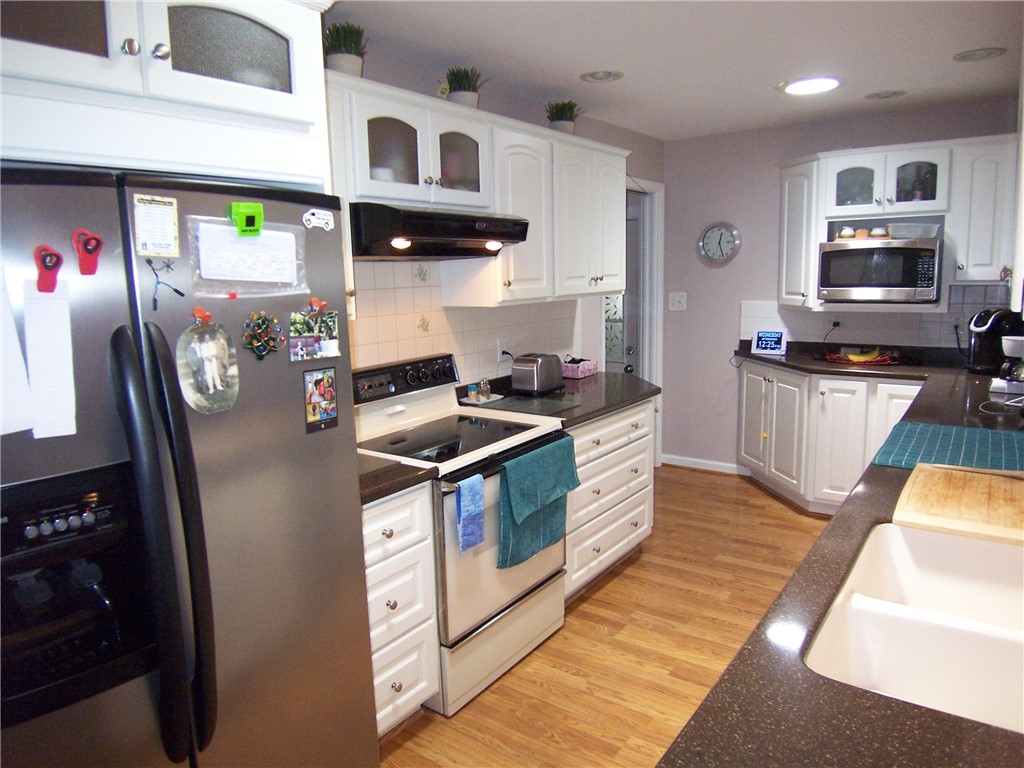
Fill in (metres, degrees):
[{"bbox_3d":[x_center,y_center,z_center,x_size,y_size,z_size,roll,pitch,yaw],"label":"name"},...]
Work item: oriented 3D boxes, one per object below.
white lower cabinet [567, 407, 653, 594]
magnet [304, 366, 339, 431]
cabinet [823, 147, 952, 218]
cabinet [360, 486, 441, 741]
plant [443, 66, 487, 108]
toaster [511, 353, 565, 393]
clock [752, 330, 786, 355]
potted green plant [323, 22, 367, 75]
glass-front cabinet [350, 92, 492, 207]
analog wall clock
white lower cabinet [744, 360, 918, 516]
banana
[{"bbox_3d":[0.240,0.529,3.452,0.614,0.822,0.871,5,12,37],"label":"white lower cabinet"},{"bbox_3d":[-0.468,0.040,1.680,0.010,0.152,0.094,5,12,37],"label":"magnet"},{"bbox_3d":[2.262,-1.187,4.094,0.643,0.371,0.337,5,12,37],"label":"cabinet"},{"bbox_3d":[-0.640,0.722,2.353,0.630,0.817,0.443,6,12,37],"label":"cabinet"},{"bbox_3d":[-0.190,-1.209,2.834,0.153,0.208,0.153,-2,9,0],"label":"plant"},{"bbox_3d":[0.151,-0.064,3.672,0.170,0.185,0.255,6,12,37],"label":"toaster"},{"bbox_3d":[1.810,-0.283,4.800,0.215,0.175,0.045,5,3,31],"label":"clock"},{"bbox_3d":[-0.568,-1.116,2.337,0.139,0.208,0.139,5,12,37],"label":"potted green plant"},{"bbox_3d":[-0.441,-0.856,2.650,0.325,0.367,0.785,6,12,37],"label":"glass-front cabinet"},{"bbox_3d":[1.496,-1.012,4.896,0.302,0.304,0.044,5,12,37],"label":"analog wall clock"},{"bbox_3d":[2.003,0.341,4.426,1.257,0.866,0.574,5,12,37],"label":"white lower cabinet"},{"bbox_3d":[2.162,-0.179,4.189,0.188,0.099,0.059,5,12,37],"label":"banana"}]

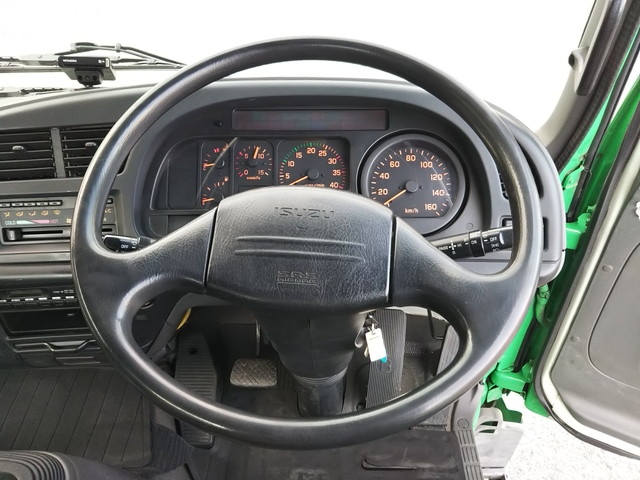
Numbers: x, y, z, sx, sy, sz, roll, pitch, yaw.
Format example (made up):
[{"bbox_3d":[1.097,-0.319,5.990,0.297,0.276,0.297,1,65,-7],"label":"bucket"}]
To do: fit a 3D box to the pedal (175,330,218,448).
[{"bbox_3d":[-0.236,0.282,1.060,0.077,0.035,0.215,-3,81,0],"label":"pedal"}]

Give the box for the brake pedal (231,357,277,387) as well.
[{"bbox_3d":[-0.119,0.243,1.010,0.085,0.054,0.025,0,-2,0],"label":"brake pedal"}]

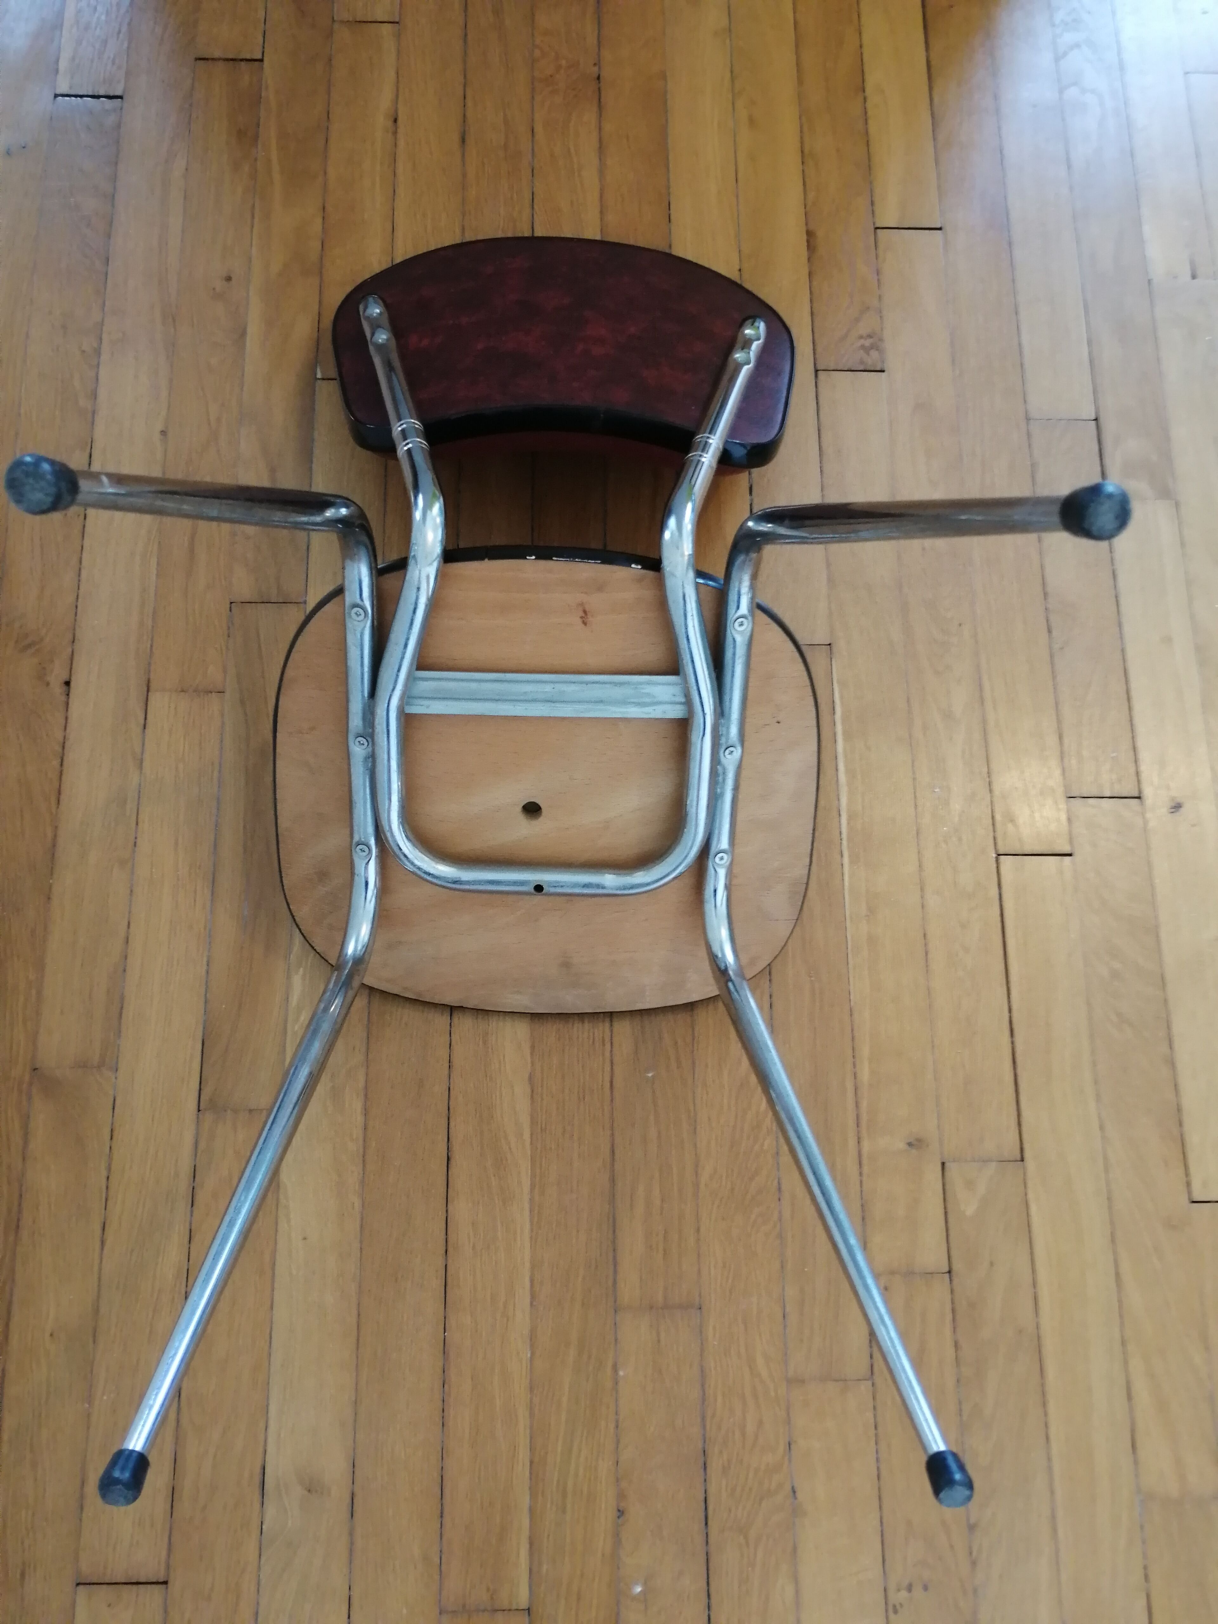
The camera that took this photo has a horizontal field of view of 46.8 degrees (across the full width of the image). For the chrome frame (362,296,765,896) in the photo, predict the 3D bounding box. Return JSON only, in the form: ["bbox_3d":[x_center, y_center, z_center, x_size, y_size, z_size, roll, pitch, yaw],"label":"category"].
[{"bbox_3d":[-0.039,-0.227,1.042,0.340,0.215,0.550,1,70,-2],"label":"chrome frame"}]

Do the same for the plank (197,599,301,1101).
[{"bbox_3d":[-0.291,0.029,1.164,0.065,0.020,0.427,0,75,-2],"label":"plank"}]

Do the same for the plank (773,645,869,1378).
[{"bbox_3d":[0.163,0.145,1.148,0.065,0.020,0.594,0,75,-2],"label":"plank"}]

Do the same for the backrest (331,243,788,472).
[{"bbox_3d":[-0.039,-0.393,1.206,0.390,0.072,0.232,1,54,-2],"label":"backrest"}]

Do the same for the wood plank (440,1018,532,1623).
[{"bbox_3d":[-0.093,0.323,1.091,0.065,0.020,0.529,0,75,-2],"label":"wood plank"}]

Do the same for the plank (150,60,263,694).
[{"bbox_3d":[-0.361,-0.409,1.280,0.065,0.020,0.646,0,75,-2],"label":"plank"}]

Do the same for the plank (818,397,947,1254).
[{"bbox_3d":[0.225,-0.022,1.195,0.064,0.020,0.785,0,75,-2],"label":"plank"}]

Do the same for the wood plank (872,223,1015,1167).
[{"bbox_3d":[0.288,-0.135,1.228,0.065,0.020,0.856,0,75,-2],"label":"wood plank"}]

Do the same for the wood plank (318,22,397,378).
[{"bbox_3d":[-0.234,-0.577,1.329,0.064,0.020,0.392,0,75,-2],"label":"wood plank"}]

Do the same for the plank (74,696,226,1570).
[{"bbox_3d":[-0.353,0.230,1.107,0.065,0.020,0.676,0,75,-2],"label":"plank"}]

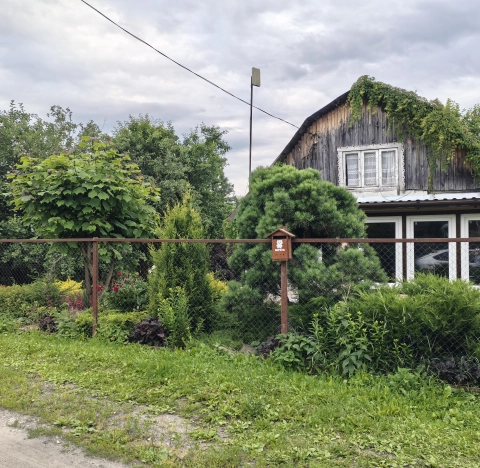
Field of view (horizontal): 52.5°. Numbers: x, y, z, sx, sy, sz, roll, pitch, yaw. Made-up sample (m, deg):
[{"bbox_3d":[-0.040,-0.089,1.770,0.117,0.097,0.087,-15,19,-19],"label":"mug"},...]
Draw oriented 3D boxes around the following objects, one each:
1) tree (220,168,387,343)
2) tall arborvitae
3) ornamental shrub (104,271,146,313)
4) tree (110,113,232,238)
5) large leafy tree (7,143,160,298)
[{"bbox_3d":[1.060,0.302,8.000,2.650,2.840,2.500,0,-2,0],"label":"tree"},{"bbox_3d":[-1.027,0.493,8.400,1.100,2.420,1.050,0,-2,0],"label":"tall arborvitae"},{"bbox_3d":[-2.302,1.199,9.700,0.900,0.940,0.880,0,-2,0],"label":"ornamental shrub"},{"bbox_3d":[-2.186,-1.006,16.000,4.000,5.700,3.900,0,-2,0],"label":"tree"},{"bbox_3d":[-3.248,-0.130,10.100,3.050,3.620,2.900,0,-2,0],"label":"large leafy tree"}]

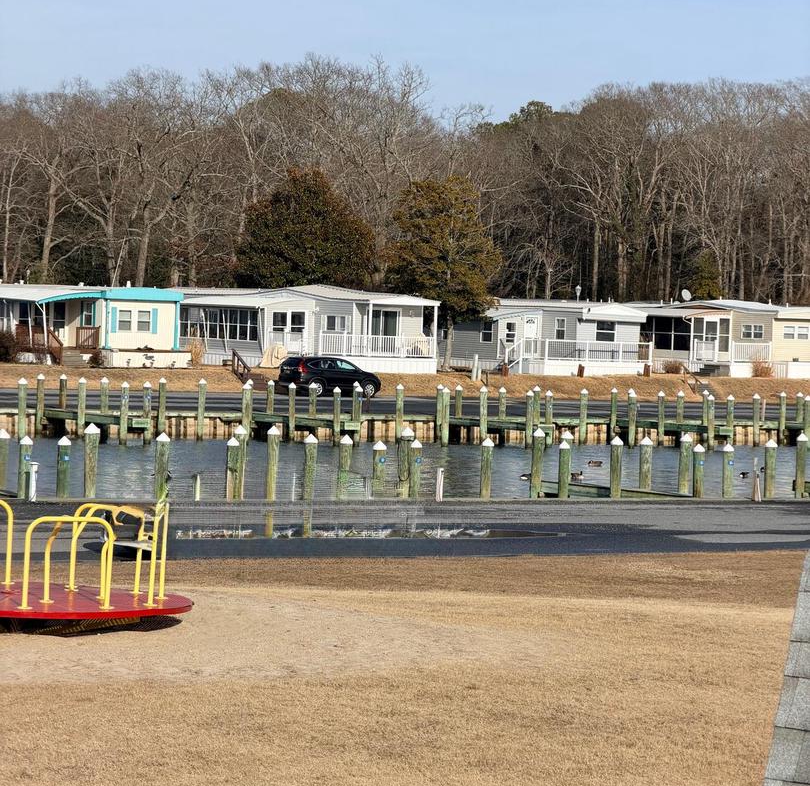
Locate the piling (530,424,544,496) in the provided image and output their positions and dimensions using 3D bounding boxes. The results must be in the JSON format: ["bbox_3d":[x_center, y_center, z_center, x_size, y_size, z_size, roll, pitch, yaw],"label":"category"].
[{"bbox_3d":[2.969,1.674,69.521,0.260,1.800,0.260,2,1,0],"label":"piling"}]

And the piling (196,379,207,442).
[{"bbox_3d":[-6.619,0.552,101.546,0.244,2.051,0.244,2,1,0],"label":"piling"}]

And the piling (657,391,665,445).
[{"bbox_3d":[9.143,0.933,111.314,0.250,1.974,0.250,2,1,0],"label":"piling"}]

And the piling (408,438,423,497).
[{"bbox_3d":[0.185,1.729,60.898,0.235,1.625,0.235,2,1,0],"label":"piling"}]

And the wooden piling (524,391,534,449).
[{"bbox_3d":[4.249,0.899,106.397,0.260,1.950,0.260,2,1,0],"label":"wooden piling"}]

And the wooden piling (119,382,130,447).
[{"bbox_3d":[-8.939,0.632,99.523,0.260,1.980,0.260,2,1,0],"label":"wooden piling"}]

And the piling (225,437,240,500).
[{"bbox_3d":[-3.490,1.627,63.019,0.260,1.450,0.260,2,2,0],"label":"piling"}]

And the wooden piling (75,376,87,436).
[{"bbox_3d":[-11.011,0.487,106.027,0.280,2.030,0.280,2,2,0],"label":"wooden piling"}]

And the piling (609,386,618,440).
[{"bbox_3d":[7.727,0.800,115.430,0.260,1.950,0.260,2,1,0],"label":"piling"}]

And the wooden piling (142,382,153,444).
[{"bbox_3d":[-8.317,0.619,100.523,0.260,1.980,0.260,2,1,0],"label":"wooden piling"}]

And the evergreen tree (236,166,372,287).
[{"bbox_3d":[-5.328,-6.618,160.115,7.000,9.800,7.000,2,1,0],"label":"evergreen tree"}]

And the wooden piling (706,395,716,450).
[{"bbox_3d":[11.268,1.096,115.027,0.270,2.040,0.270,2,2,0],"label":"wooden piling"}]

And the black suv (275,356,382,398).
[{"bbox_3d":[-3.094,-0.663,131.892,4.540,1.660,1.830,1,2,-34],"label":"black suv"}]

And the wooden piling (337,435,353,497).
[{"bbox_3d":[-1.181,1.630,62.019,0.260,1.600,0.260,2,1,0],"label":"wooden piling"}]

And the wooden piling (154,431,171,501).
[{"bbox_3d":[-4.982,1.574,64.020,0.280,1.500,0.280,2,2,0],"label":"wooden piling"}]

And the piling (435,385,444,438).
[{"bbox_3d":[1.264,0.719,115.027,0.270,2.030,0.270,2,2,0],"label":"piling"}]

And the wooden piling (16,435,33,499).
[{"bbox_3d":[-7.366,1.558,60.519,0.270,1.450,0.270,2,2,0],"label":"wooden piling"}]

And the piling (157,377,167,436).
[{"bbox_3d":[-8.166,0.478,105.023,0.260,1.980,0.260,2,1,0],"label":"piling"}]

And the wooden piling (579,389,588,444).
[{"bbox_3d":[6.285,0.850,109.614,0.255,1.962,0.255,2,1,0],"label":"wooden piling"}]

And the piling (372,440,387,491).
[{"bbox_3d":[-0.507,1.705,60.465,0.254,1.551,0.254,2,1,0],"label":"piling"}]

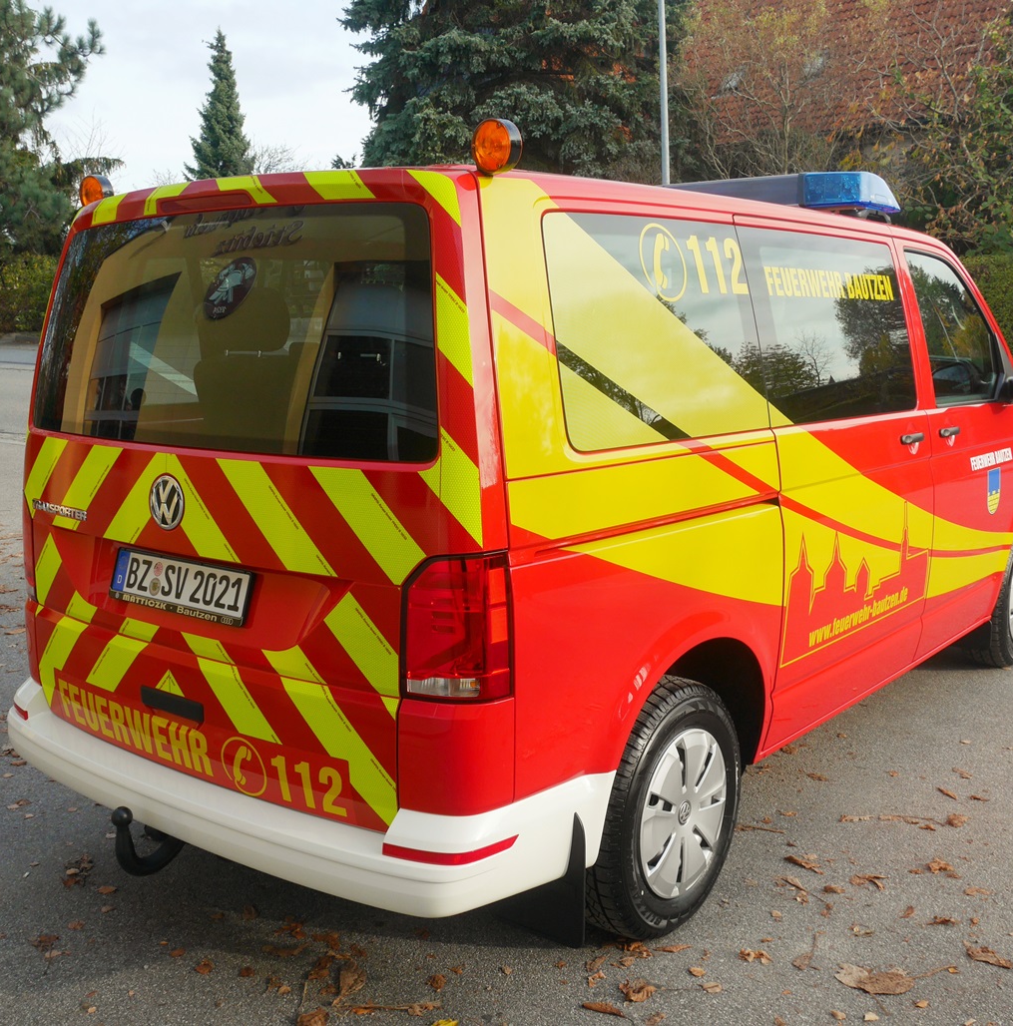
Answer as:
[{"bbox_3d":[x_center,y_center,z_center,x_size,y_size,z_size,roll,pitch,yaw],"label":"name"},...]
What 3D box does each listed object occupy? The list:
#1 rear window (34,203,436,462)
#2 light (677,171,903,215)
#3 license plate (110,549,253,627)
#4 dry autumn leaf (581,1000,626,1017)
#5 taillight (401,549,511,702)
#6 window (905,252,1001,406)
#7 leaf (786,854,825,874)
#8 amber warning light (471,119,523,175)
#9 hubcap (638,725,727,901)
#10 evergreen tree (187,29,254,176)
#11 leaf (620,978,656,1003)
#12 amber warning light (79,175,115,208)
[{"bbox_3d":[-0.740,-0.452,3.072,1.510,0.575,0.115,7,-2,37],"label":"rear window"},{"bbox_3d":[0.825,-1.233,4.991,1.360,0.136,0.308,7,13,38],"label":"light"},{"bbox_3d":[-0.810,0.185,3.140,0.528,0.136,0.020,7,-8,38],"label":"license plate"},{"bbox_3d":[0.241,1.230,3.137,0.113,0.018,0.032,2,11,20],"label":"dry autumn leaf"},{"bbox_3d":[-0.112,0.239,2.667,0.215,0.325,0.165,7,12,37],"label":"taillight"},{"bbox_3d":[1.703,-0.702,4.820,0.050,0.590,0.860,-8,3,36],"label":"window"},{"bbox_3d":[0.914,1.078,3.877,0.132,0.020,0.034,8,14,43],"label":"leaf"},{"bbox_3d":[-0.018,-0.803,2.771,0.120,0.123,0.047,8,14,42],"label":"amber warning light"},{"bbox_3d":[0.462,0.792,3.345,0.055,0.440,0.440,7,12,37],"label":"hubcap"},{"bbox_3d":[-9.689,-11.298,43.887,3.500,10.400,3.500,-3,10,-13],"label":"evergreen tree"},{"bbox_3d":[0.336,1.209,3.208,0.089,0.030,0.068,-1,10,3],"label":"leaf"},{"bbox_3d":[-1.197,-0.942,3.707,0.120,0.123,0.047,6,12,34],"label":"amber warning light"}]

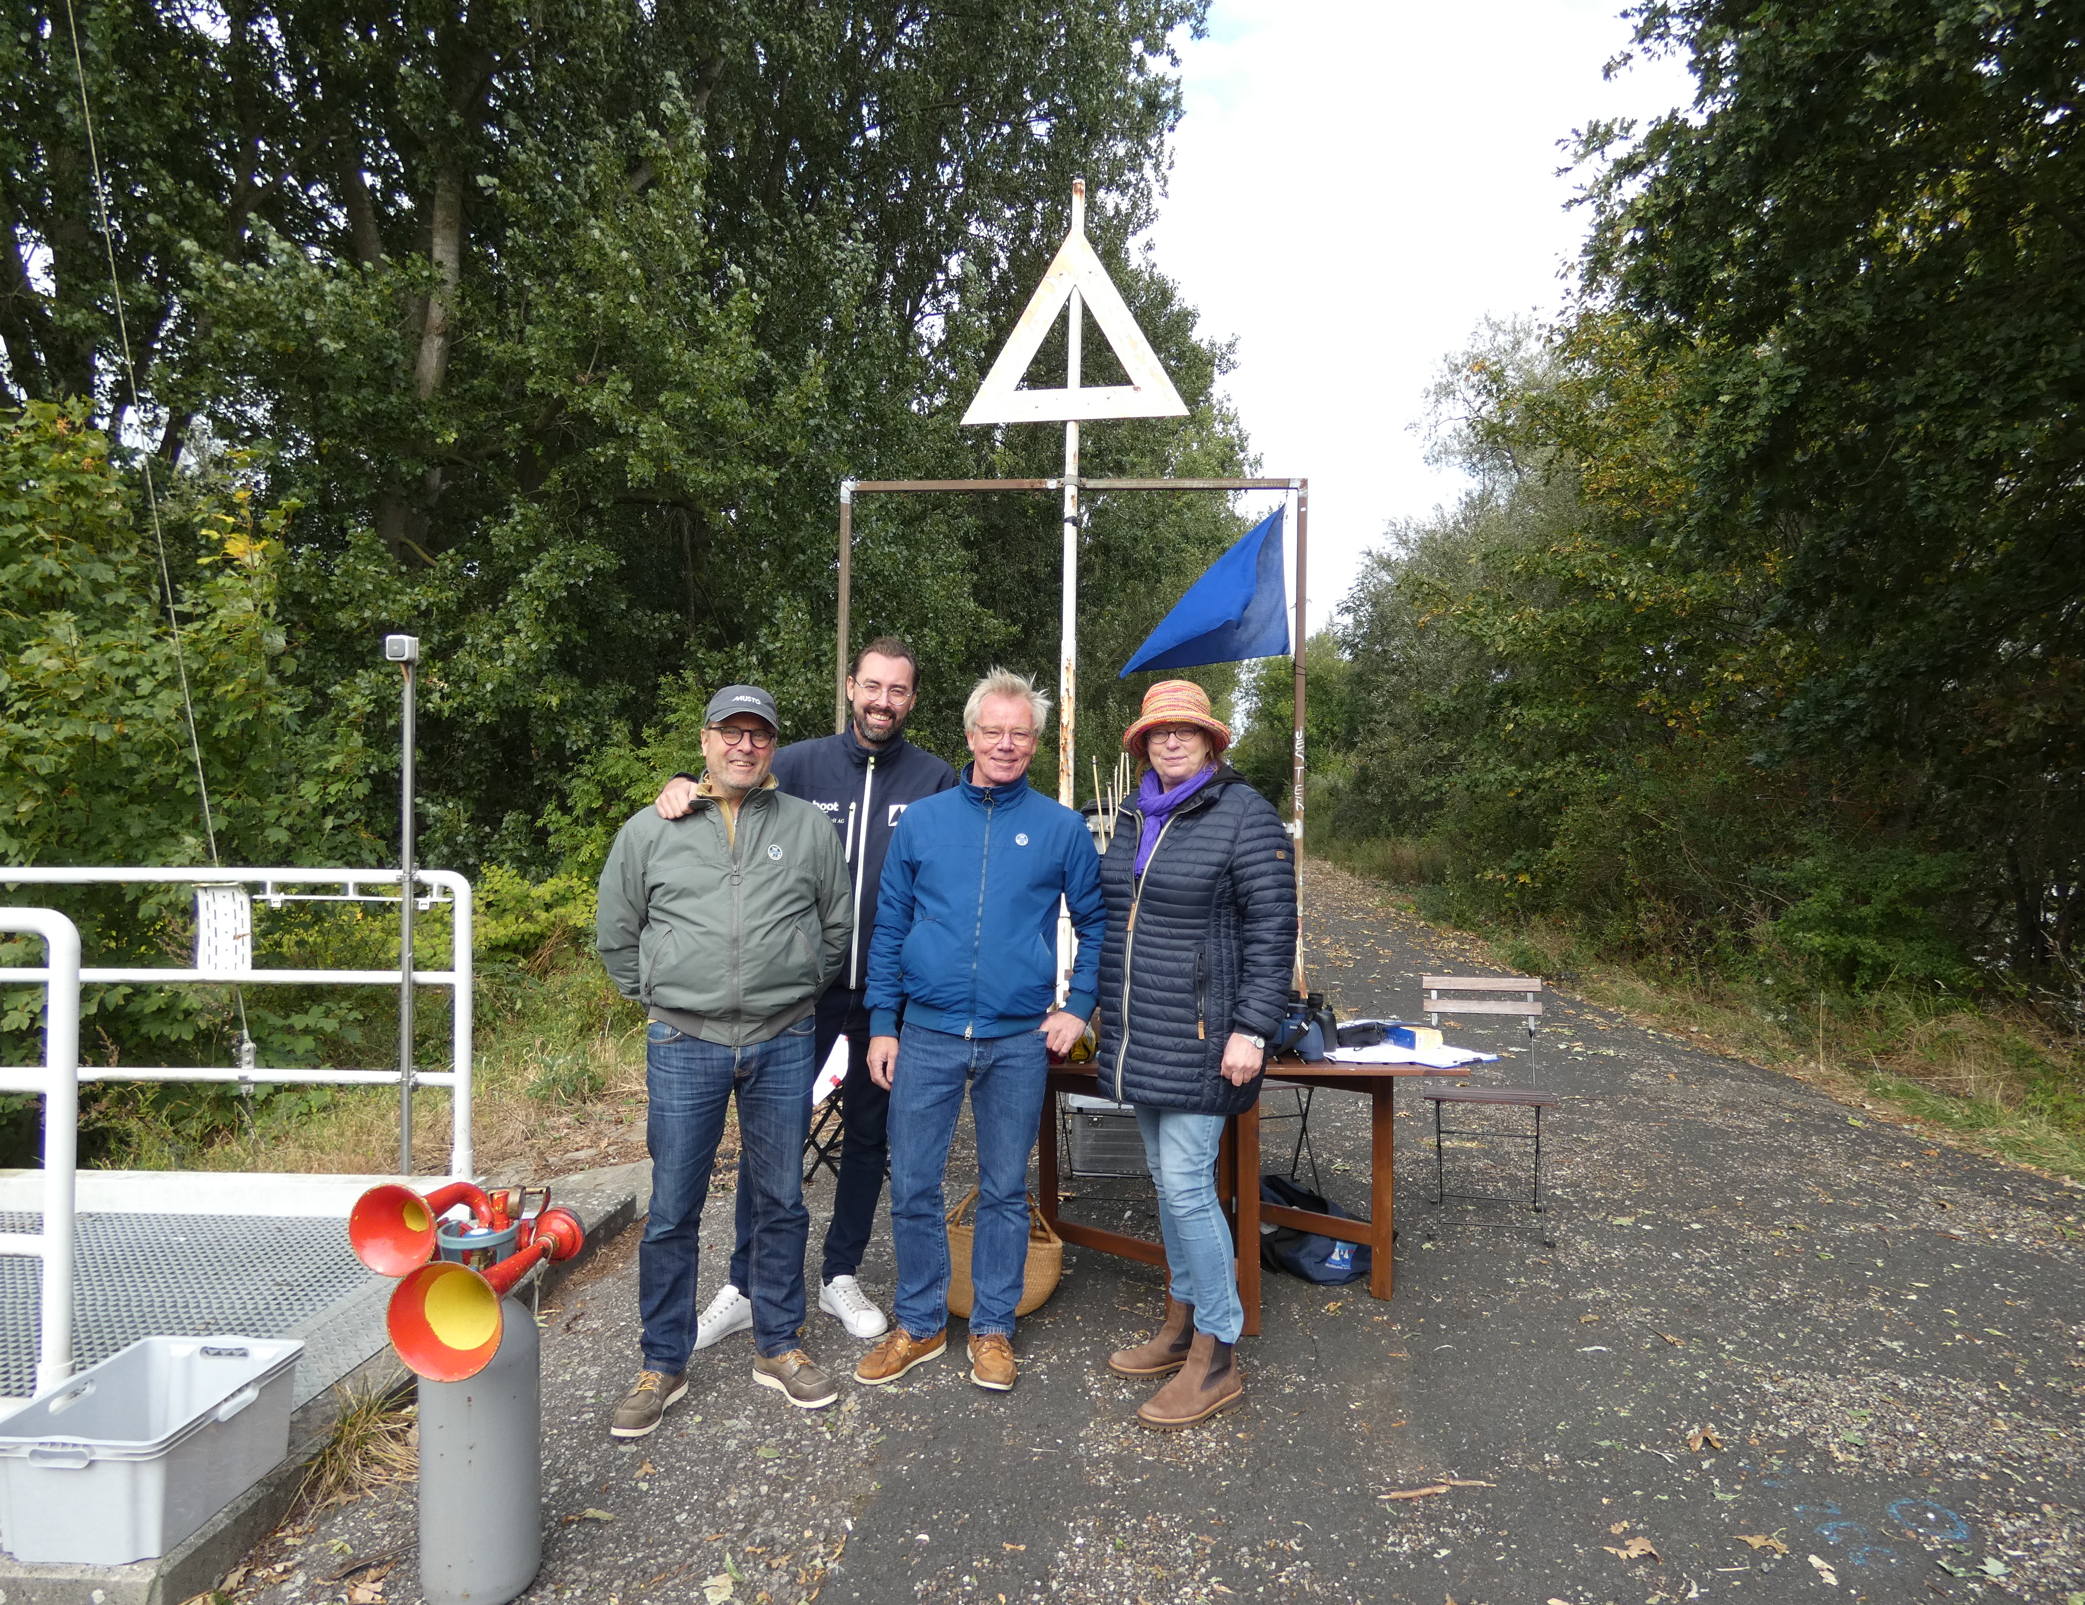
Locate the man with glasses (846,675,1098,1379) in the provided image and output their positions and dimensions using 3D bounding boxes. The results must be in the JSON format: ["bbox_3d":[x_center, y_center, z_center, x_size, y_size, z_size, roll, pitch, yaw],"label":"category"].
[{"bbox_3d":[-0.154,0.558,3.208,0.610,1.760,0.400,0,-1,5],"label":"man with glasses"}]

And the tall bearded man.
[{"bbox_3d":[-0.593,0.496,3.378,0.740,1.880,0.520,0,-1,-7],"label":"tall bearded man"}]

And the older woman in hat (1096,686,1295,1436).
[{"bbox_3d":[0.366,0.580,3.048,0.490,1.720,0.400,0,-1,43],"label":"older woman in hat"}]

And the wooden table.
[{"bbox_3d":[0.492,1.086,3.643,1.330,0.720,0.640,0,-1,0],"label":"wooden table"}]

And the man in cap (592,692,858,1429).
[{"bbox_3d":[-0.764,0.577,3.028,0.620,1.710,0.420,1,-1,-13],"label":"man in cap"}]

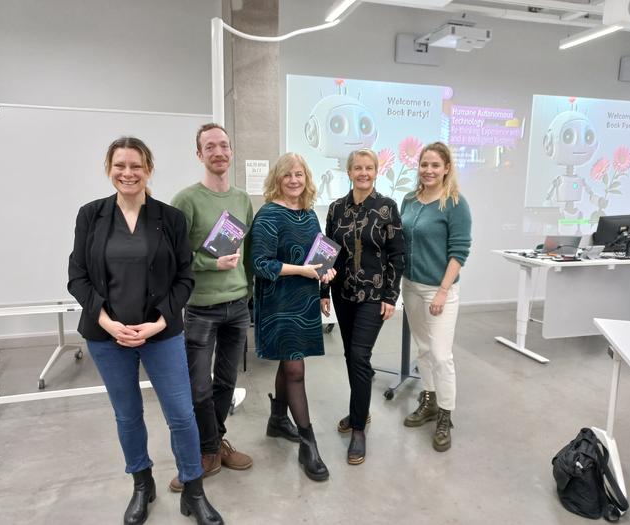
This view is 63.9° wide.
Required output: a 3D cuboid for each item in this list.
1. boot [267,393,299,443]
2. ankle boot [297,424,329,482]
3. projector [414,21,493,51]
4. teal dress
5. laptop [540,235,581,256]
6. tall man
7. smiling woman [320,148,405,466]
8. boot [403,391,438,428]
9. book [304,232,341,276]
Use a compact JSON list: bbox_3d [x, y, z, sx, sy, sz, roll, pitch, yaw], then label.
[{"bbox_3d":[-0.169,0.954,3.042,0.255,0.240,0.100,5,9,29],"label":"boot"},{"bbox_3d":[-0.007,1.014,2.691,0.100,0.225,0.255,-4,9,-30],"label":"ankle boot"},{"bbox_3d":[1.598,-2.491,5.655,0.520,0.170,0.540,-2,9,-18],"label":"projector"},{"bbox_3d":[-0.148,0.063,2.773,0.390,0.870,0.300,-2,9,-17],"label":"teal dress"},{"bbox_3d":[2.574,-0.197,5.372,0.350,0.200,0.270,1,8,2],"label":"laptop"},{"bbox_3d":[-0.536,0.218,2.617,0.480,1.810,0.380,-1,8,-14],"label":"tall man"},{"bbox_3d":[0.271,0.228,2.924,0.480,1.720,0.400,2,8,10],"label":"smiling woman"},{"bbox_3d":[0.696,0.952,3.291,0.265,0.190,0.105,-4,9,-28],"label":"boot"},{"bbox_3d":[0.037,-0.023,2.540,0.152,0.214,0.023,36,-21,-25],"label":"book"}]

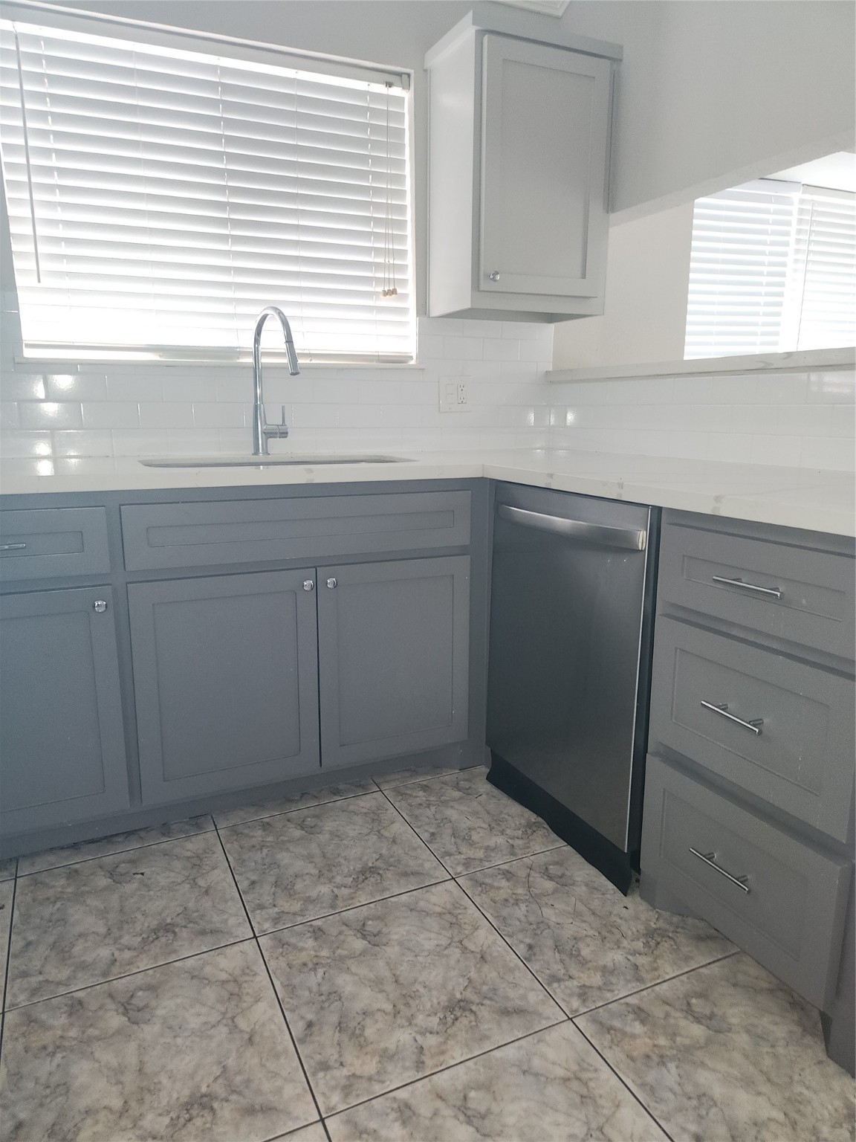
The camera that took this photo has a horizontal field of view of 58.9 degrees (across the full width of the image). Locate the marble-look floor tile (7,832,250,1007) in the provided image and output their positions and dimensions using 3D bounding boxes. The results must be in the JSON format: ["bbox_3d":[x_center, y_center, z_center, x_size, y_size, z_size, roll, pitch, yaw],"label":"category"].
[{"bbox_3d":[-0.656,0.739,1.664,0.452,0.015,0.452,-6,13,-24],"label":"marble-look floor tile"}]

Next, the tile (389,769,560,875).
[{"bbox_3d":[0.170,0.652,2.042,0.452,0.015,0.452,-6,13,-24],"label":"tile"}]

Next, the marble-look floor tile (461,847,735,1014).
[{"bbox_3d":[0.364,0.734,1.637,0.452,0.015,0.452,-6,13,-24],"label":"marble-look floor tile"}]

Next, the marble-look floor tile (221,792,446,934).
[{"bbox_3d":[-0.243,0.696,1.853,0.452,0.015,0.452,-6,13,-24],"label":"marble-look floor tile"}]

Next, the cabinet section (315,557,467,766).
[{"bbox_3d":[-0.193,0.198,2.311,0.448,0.554,0.500,-5,13,-25],"label":"cabinet section"}]

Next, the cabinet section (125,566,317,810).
[{"bbox_3d":[-0.599,0.236,2.119,0.453,0.554,0.500,-5,13,-25],"label":"cabinet section"}]

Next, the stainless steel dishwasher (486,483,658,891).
[{"bbox_3d":[0.549,0.217,1.955,0.620,0.862,0.611,-6,13,-24],"label":"stainless steel dishwasher"}]

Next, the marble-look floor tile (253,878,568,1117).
[{"bbox_3d":[-0.049,0.777,1.448,0.452,0.015,0.452,-6,13,-24],"label":"marble-look floor tile"}]

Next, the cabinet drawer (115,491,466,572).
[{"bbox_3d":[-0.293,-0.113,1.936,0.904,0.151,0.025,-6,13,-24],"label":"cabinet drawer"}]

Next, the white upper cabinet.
[{"bbox_3d":[0.298,-1.253,2.489,0.527,0.798,0.337,-6,13,-24],"label":"white upper cabinet"}]

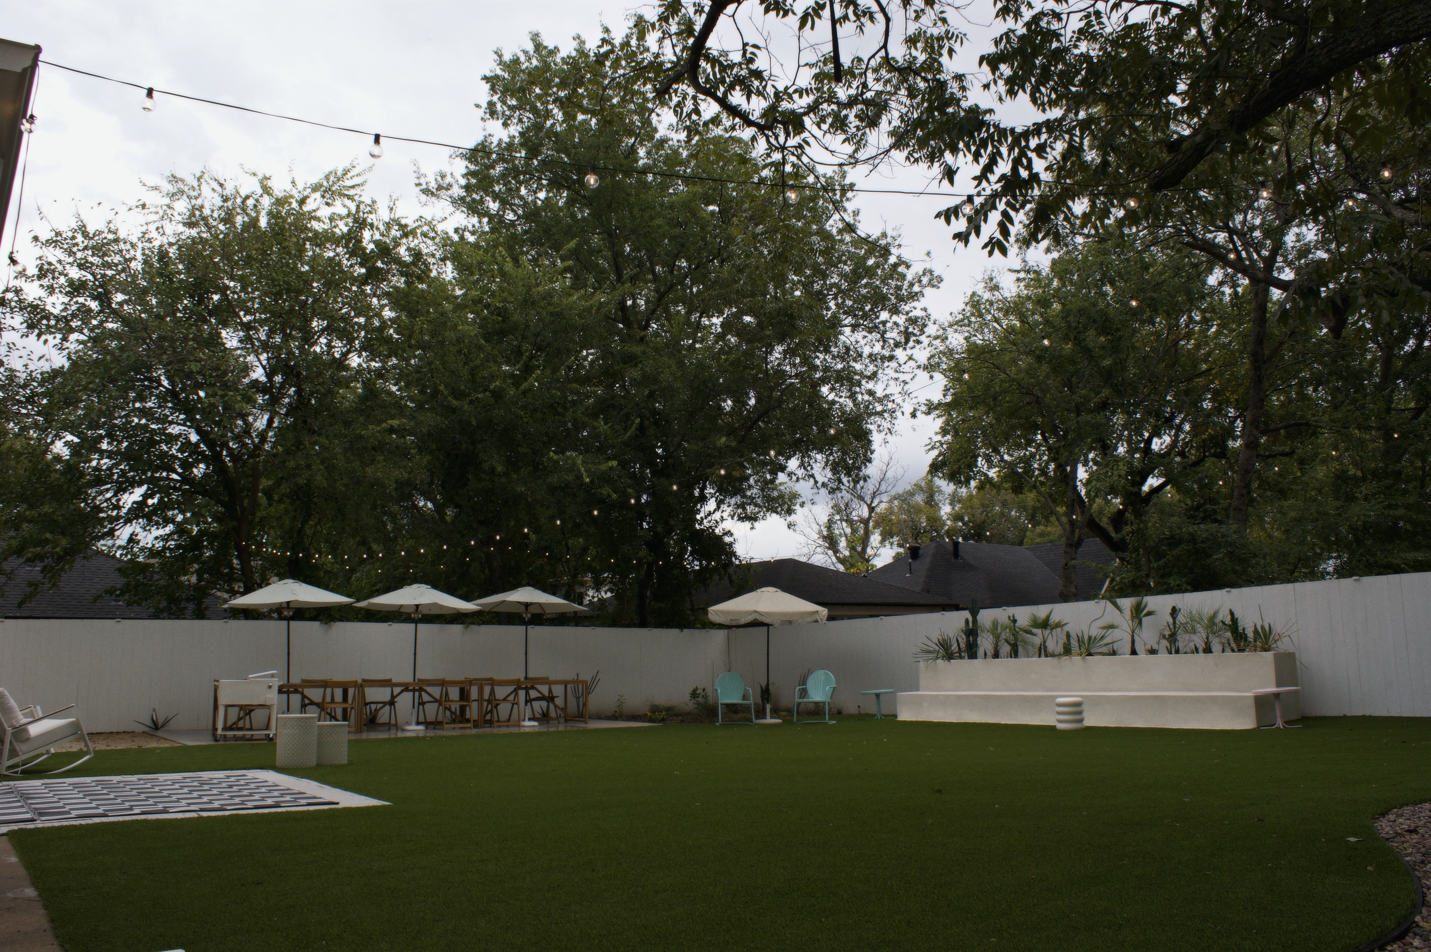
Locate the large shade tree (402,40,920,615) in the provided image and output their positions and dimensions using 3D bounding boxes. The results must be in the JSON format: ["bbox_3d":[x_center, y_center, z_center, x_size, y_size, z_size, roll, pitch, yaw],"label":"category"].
[{"bbox_3d":[-1.114,-2.794,24.271,11.702,15.836,11.117,-2,-9,0],"label":"large shade tree"}]

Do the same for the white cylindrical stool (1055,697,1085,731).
[{"bbox_3d":[4.892,3.277,14.796,0.396,0.452,0.396,-2,-9,0],"label":"white cylindrical stool"}]

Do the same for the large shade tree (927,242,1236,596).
[{"bbox_3d":[7.863,-0.266,22.805,6.341,9.889,6.341,-2,-9,0],"label":"large shade tree"}]

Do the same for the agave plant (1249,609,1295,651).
[{"bbox_3d":[7.397,2.065,14.251,0.566,0.550,0.566,7,-12,-41],"label":"agave plant"}]

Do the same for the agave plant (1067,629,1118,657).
[{"bbox_3d":[5.708,2.528,16.226,0.755,0.406,0.755,7,-12,-41],"label":"agave plant"}]

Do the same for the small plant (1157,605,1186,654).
[{"bbox_3d":[6.849,2.313,16.084,0.330,0.750,0.370,6,-12,-38],"label":"small plant"}]

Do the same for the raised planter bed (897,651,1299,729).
[{"bbox_3d":[5.411,3.161,15.919,1.515,0.958,5.843,7,-12,-41],"label":"raised planter bed"}]

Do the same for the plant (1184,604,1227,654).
[{"bbox_3d":[6.777,2.122,14.862,0.576,0.666,0.576,7,-12,-41],"label":"plant"}]

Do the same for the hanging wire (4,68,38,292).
[{"bbox_3d":[-2.063,-0.854,3.185,0.060,0.468,0.713,5,-12,-36],"label":"hanging wire"}]

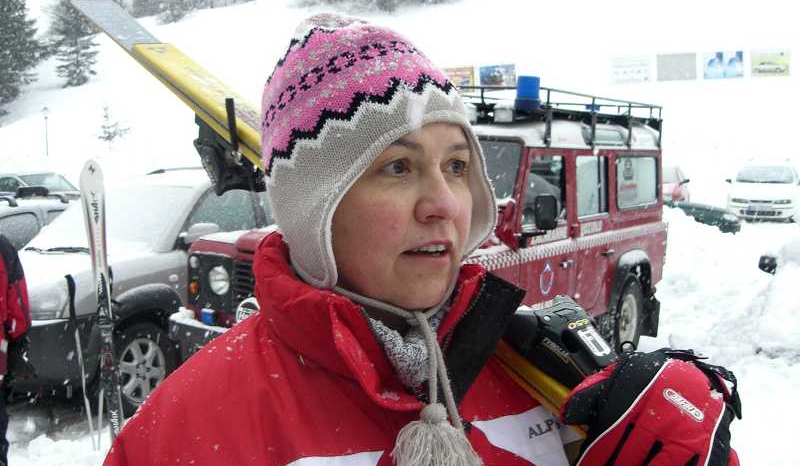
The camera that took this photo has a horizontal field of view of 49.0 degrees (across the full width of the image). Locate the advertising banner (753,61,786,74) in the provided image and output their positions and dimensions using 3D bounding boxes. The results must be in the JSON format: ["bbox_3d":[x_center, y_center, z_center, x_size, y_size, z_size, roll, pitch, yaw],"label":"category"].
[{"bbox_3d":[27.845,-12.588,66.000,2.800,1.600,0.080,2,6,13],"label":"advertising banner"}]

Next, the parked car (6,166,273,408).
[{"bbox_3d":[-1.902,0.252,7.351,1.810,1.700,4.320,3,6,26],"label":"parked car"}]

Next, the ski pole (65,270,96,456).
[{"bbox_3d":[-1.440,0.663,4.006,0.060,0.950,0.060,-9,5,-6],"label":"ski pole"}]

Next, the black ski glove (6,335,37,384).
[{"bbox_3d":[-1.746,0.583,4.050,0.130,0.220,0.120,3,6,18],"label":"black ski glove"}]

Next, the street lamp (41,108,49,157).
[{"bbox_3d":[-29.105,-8.322,72.000,0.550,4.000,0.550,1,6,0],"label":"street lamp"}]

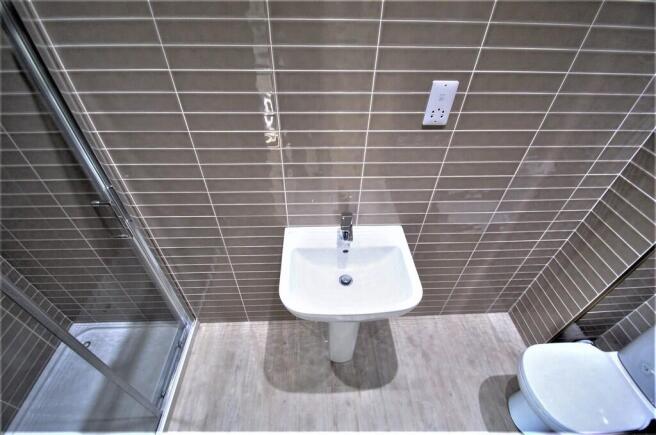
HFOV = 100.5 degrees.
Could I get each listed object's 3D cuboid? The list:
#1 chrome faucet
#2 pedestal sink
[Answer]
[{"bbox_3d":[0.083,0.064,1.177,0.047,0.128,0.114,-1,40,-3],"label":"chrome faucet"},{"bbox_3d":[0.079,0.509,1.387,0.551,0.826,0.457,-1,40,-3],"label":"pedestal sink"}]

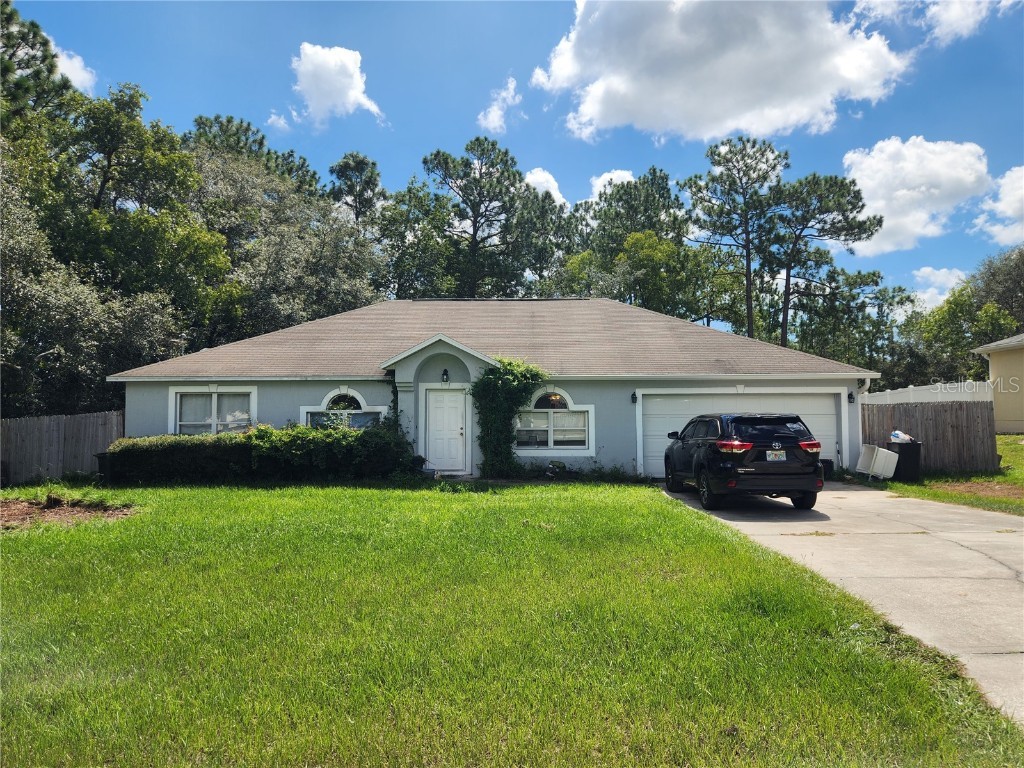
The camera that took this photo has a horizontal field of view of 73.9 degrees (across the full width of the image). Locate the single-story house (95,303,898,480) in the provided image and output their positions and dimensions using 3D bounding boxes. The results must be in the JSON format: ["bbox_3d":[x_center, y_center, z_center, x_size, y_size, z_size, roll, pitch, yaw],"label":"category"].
[{"bbox_3d":[-0.420,-0.104,22.122,18.700,5.350,11.600,0,-2,0],"label":"single-story house"}]

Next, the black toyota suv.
[{"bbox_3d":[4.260,1.374,13.155,1.930,1.730,4.870,0,-2,2],"label":"black toyota suv"}]

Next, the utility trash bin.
[{"bbox_3d":[9.520,1.867,16.438,0.620,0.980,0.640,0,-2,7],"label":"utility trash bin"}]

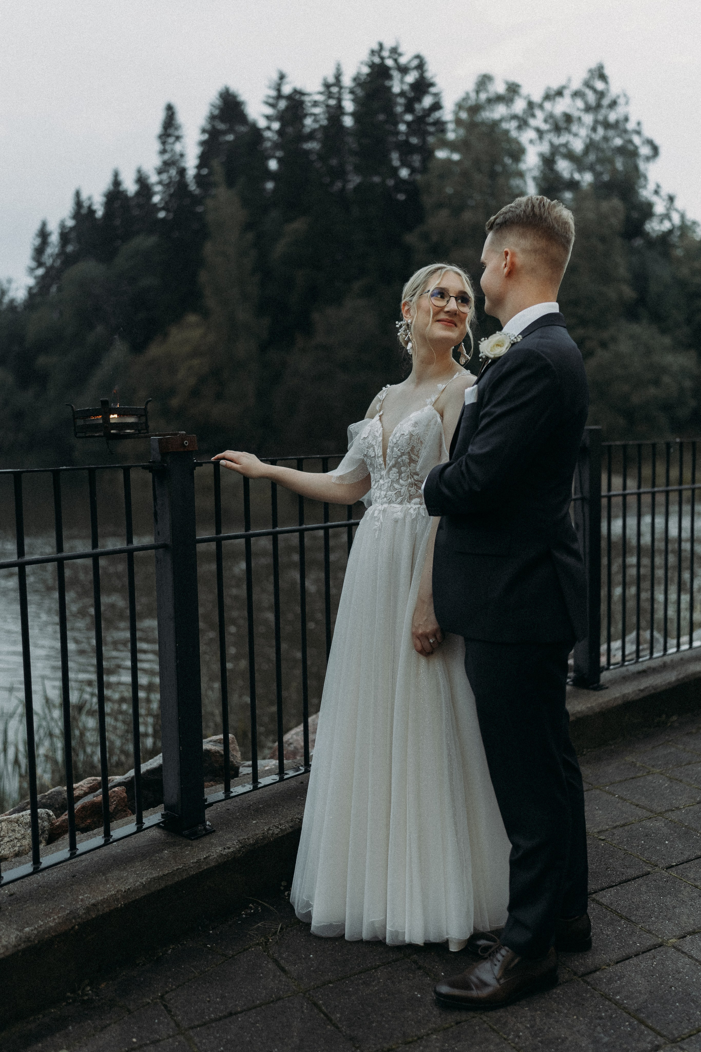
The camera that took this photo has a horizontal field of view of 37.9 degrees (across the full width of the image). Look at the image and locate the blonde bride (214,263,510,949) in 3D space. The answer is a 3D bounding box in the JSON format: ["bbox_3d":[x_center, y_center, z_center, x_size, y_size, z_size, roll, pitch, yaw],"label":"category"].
[{"bbox_3d":[0.043,0.194,2.660,0.860,1.710,0.600,2,6,28],"label":"blonde bride"}]

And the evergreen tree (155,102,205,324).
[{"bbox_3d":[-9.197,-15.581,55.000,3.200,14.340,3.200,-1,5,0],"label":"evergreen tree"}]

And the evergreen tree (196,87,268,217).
[{"bbox_3d":[-6.062,-15.525,52.000,4.200,13.480,4.200,-1,5,0],"label":"evergreen tree"}]

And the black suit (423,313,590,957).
[{"bbox_3d":[0.404,0.264,2.437,0.400,1.500,0.520,1,6,15],"label":"black suit"}]

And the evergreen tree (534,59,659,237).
[{"bbox_3d":[10.817,-13.761,45.000,6.000,13.030,6.000,-1,5,0],"label":"evergreen tree"}]

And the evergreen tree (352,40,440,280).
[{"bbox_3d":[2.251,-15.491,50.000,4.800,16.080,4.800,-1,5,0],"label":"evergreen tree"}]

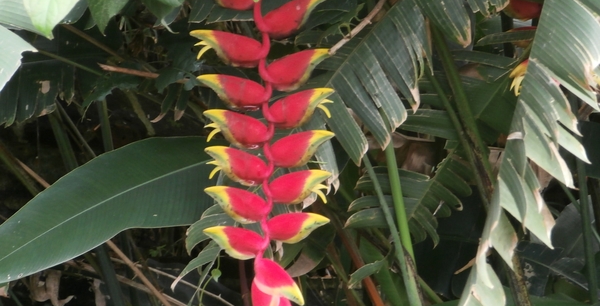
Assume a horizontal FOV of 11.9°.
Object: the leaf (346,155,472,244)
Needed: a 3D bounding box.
[{"bbox_3d":[0.129,0.055,3.400,0.150,0.105,0.075,0,5,0],"label":"leaf"}]

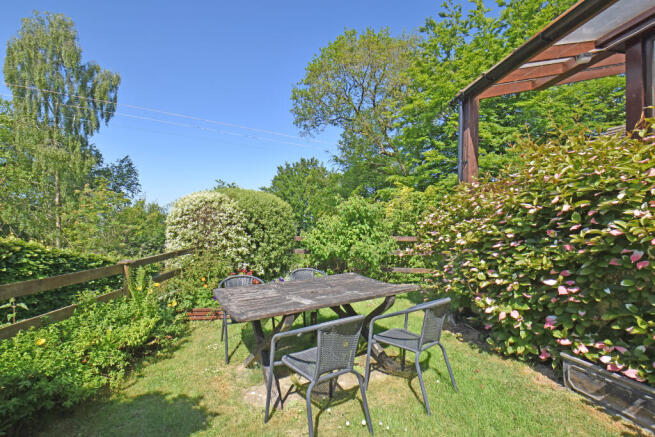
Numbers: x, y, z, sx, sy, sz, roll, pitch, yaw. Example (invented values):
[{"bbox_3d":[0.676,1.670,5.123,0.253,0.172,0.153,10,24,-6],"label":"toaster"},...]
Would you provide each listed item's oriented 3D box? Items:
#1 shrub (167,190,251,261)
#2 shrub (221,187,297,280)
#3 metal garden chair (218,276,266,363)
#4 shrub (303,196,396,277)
[{"bbox_3d":[-2.600,0.320,5.950,1.800,1.800,1.700,0,0,0],"label":"shrub"},{"bbox_3d":[-1.600,0.335,6.000,1.750,1.950,1.650,0,0,0],"label":"shrub"},{"bbox_3d":[-0.860,0.985,2.900,0.550,0.730,0.570,0,0,-29],"label":"metal garden chair"},{"bbox_3d":[0.470,0.415,5.800,1.920,1.750,1.550,0,0,0],"label":"shrub"}]

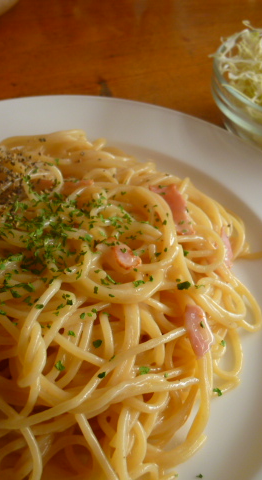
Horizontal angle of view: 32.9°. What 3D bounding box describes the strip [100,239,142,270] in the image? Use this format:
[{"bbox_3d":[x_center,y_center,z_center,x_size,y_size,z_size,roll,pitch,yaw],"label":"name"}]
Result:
[{"bbox_3d":[-0.004,0.006,0.174,0.017,0.004,0.009,38,53,14],"label":"strip"}]

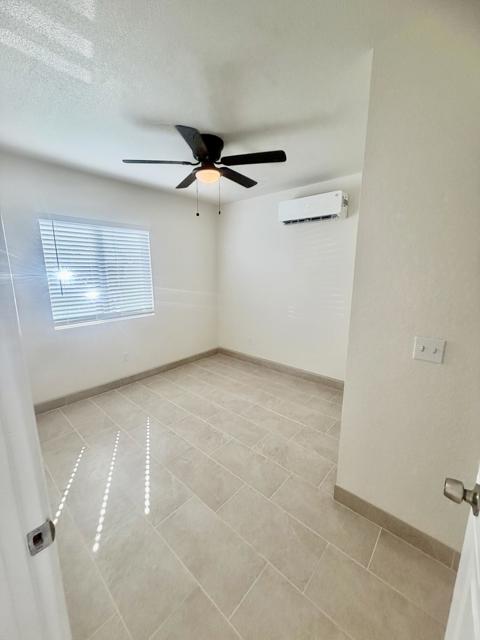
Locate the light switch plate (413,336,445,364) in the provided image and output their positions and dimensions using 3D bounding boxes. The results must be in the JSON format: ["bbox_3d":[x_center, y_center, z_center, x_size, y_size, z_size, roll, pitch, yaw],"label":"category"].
[{"bbox_3d":[0.902,0.148,1.236,0.117,0.117,0.020,10,15,41],"label":"light switch plate"}]

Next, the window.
[{"bbox_3d":[-1.588,-0.544,3.078,0.100,1.140,1.175,10,15,41],"label":"window"}]

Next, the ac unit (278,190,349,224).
[{"bbox_3d":[0.851,-1.275,3.013,0.760,0.255,0.210,10,15,41],"label":"ac unit"}]

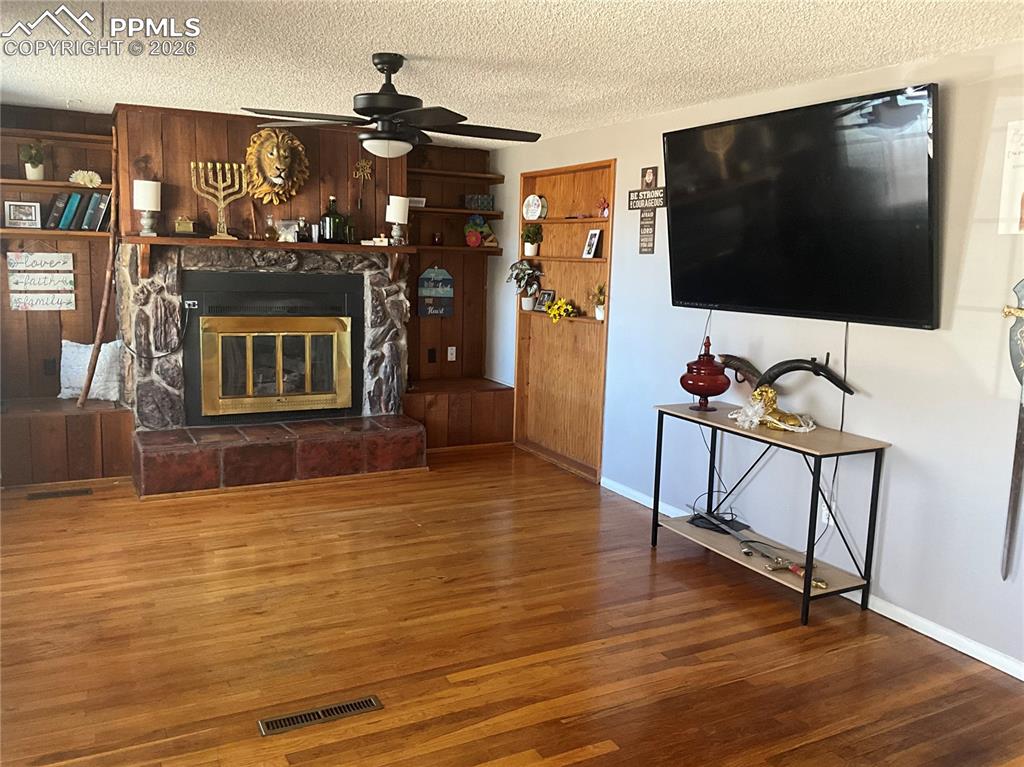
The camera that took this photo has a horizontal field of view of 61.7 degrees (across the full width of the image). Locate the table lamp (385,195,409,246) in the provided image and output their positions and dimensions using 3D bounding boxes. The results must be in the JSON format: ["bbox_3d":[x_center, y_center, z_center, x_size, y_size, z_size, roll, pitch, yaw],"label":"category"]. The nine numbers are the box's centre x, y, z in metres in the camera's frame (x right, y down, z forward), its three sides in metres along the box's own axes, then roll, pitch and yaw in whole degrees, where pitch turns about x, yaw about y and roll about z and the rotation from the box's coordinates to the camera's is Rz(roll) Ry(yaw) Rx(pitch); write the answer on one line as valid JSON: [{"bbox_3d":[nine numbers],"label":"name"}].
[{"bbox_3d":[-0.790,-1.123,5.963,0.169,0.355,0.169,2,9,0],"label":"table lamp"}]

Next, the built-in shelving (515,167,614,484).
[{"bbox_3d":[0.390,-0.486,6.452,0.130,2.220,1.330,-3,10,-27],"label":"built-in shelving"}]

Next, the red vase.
[{"bbox_3d":[0.987,-0.059,4.391,0.261,0.366,0.261,2,9,0],"label":"red vase"}]

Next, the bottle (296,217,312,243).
[{"bbox_3d":[-1.378,-1.009,5.685,0.101,0.170,0.080,-3,10,-28],"label":"bottle"}]

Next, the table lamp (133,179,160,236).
[{"bbox_3d":[-2.310,-1.109,5.437,0.164,0.342,0.164,-3,10,-27],"label":"table lamp"}]

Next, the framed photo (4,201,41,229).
[{"bbox_3d":[-3.183,-1.096,5.586,0.202,0.168,0.040,-3,10,-27],"label":"framed photo"}]

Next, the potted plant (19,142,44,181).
[{"bbox_3d":[-3.146,-1.455,5.617,0.146,0.246,0.139,-3,10,-27],"label":"potted plant"}]

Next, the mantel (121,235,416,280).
[{"bbox_3d":[-1.533,-0.798,5.628,1.869,0.241,0.237,-3,10,-28],"label":"mantel"}]

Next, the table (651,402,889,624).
[{"bbox_3d":[1.149,0.554,4.037,0.414,0.730,1.082,-3,10,-28],"label":"table"}]

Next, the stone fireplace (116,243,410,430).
[{"bbox_3d":[-1.700,-0.352,5.996,1.880,1.191,0.548,-3,10,-28],"label":"stone fireplace"}]

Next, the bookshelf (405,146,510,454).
[{"bbox_3d":[-0.499,-0.680,6.659,0.918,2.279,0.592,-3,10,-28],"label":"bookshelf"}]

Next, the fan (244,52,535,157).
[{"bbox_3d":[-0.560,-1.239,3.859,1.300,0.440,1.300,-3,10,-27],"label":"fan"}]

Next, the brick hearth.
[{"bbox_3d":[-1.589,0.483,6.053,1.930,0.315,0.520,-3,10,-27],"label":"brick hearth"}]

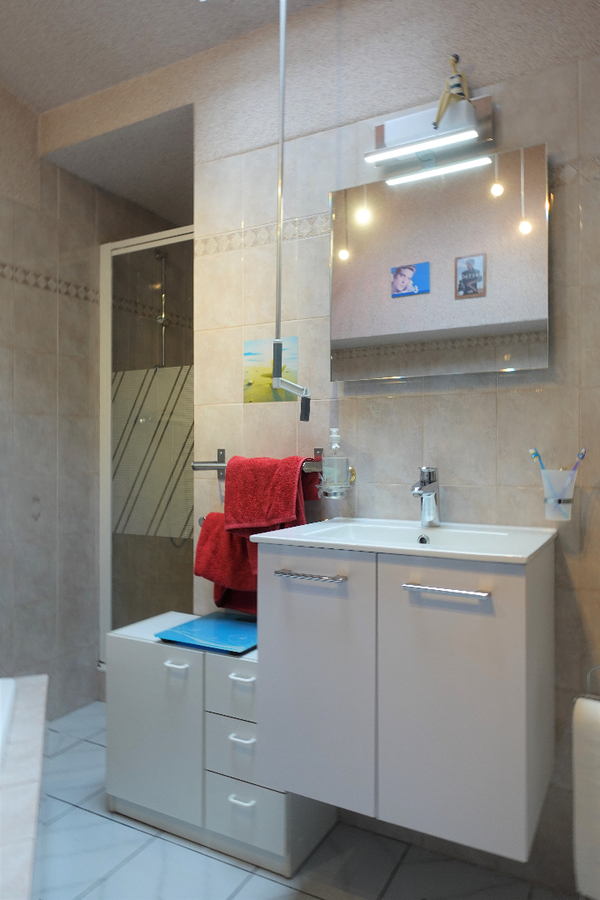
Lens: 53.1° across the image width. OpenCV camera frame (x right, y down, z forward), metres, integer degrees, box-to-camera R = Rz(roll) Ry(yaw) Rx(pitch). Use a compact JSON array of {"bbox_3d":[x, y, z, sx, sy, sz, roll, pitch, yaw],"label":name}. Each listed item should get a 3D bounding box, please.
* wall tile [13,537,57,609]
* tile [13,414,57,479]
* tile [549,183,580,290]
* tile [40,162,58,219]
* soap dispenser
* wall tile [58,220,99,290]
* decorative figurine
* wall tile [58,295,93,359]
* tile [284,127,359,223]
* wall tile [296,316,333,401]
[{"bbox_3d":[-1.052,0.484,2.401,0.010,0.251,0.198,0,0,29],"label":"wall tile"},{"bbox_3d":[-1.070,-0.023,2.431,0.012,0.253,0.210,0,0,27],"label":"tile"},{"bbox_3d":[0.605,-0.527,1.528,0.197,0.248,0.010,0,0,28],"label":"tile"},{"bbox_3d":[-1.013,-1.059,2.416,0.010,0.198,0.079,0,0,28],"label":"tile"},{"bbox_3d":[0.102,0.039,1.719,0.082,0.200,0.085,0,0,17],"label":"soap dispenser"},{"bbox_3d":[-0.946,-0.835,2.539,0.010,0.248,0.197,0,0,28],"label":"wall tile"},{"bbox_3d":[0.388,-0.905,1.522,0.060,0.210,0.105,0,-1,40],"label":"decorative figurine"},{"bbox_3d":[-0.945,-0.519,2.540,0.010,0.248,0.197,0,0,28],"label":"wall tile"},{"bbox_3d":[0.082,-0.847,1.831,0.200,0.253,0.012,0,0,27],"label":"tile"},{"bbox_3d":[0.080,-0.279,1.818,0.198,0.251,0.010,0,0,29],"label":"wall tile"}]

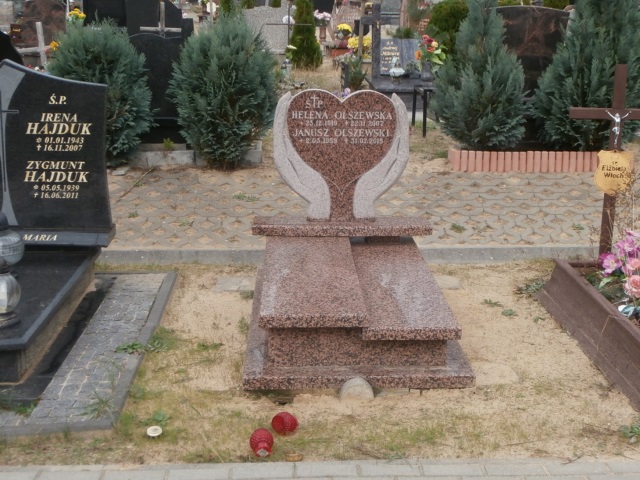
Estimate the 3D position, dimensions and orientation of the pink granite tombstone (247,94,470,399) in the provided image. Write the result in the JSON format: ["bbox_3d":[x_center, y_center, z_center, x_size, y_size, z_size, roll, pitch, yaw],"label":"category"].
[{"bbox_3d":[0.156,-0.121,4.430,1.040,1.140,1.667,0,15,-2],"label":"pink granite tombstone"}]

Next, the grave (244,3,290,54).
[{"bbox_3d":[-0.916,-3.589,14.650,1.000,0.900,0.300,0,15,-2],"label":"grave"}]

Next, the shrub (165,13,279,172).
[{"bbox_3d":[-0.731,-1.147,6.590,0.860,1.120,0.840,0,15,-2],"label":"shrub"}]

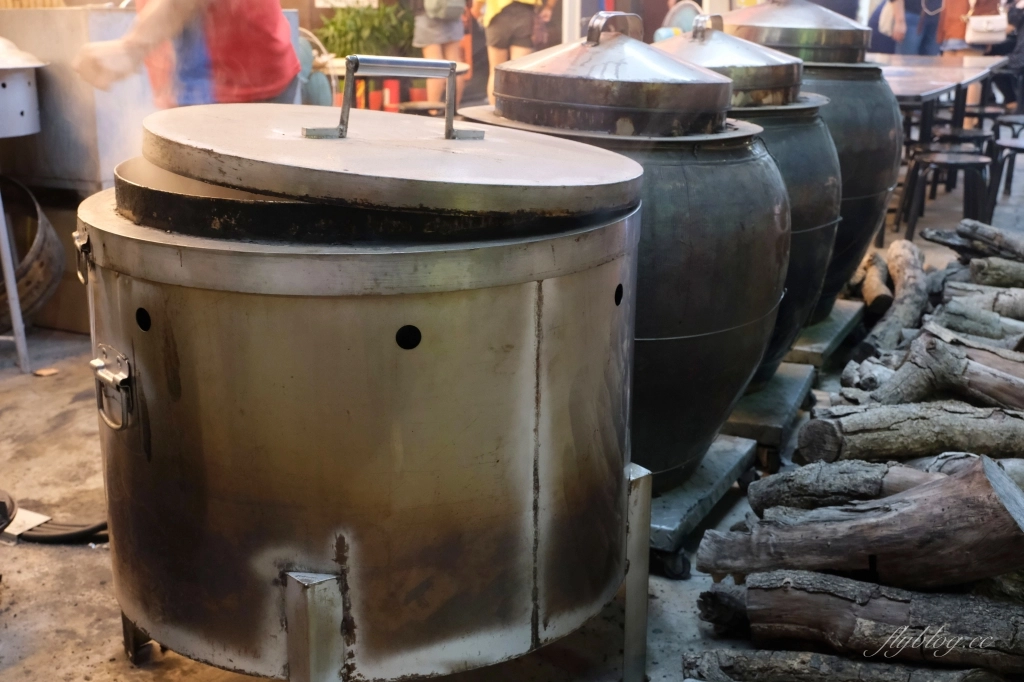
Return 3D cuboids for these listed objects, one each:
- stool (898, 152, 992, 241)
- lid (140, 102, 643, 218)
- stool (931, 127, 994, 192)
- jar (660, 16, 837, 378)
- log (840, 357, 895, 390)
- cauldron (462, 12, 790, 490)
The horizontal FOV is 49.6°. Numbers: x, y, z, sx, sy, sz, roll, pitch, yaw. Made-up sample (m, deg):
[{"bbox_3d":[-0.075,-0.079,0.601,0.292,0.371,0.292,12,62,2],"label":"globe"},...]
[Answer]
[{"bbox_3d":[1.884,-0.564,4.800,0.360,0.450,0.360,0,17,0],"label":"stool"},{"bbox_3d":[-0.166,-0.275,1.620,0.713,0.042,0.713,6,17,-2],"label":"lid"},{"bbox_3d":[2.303,-0.846,5.736,0.360,0.450,0.360,0,17,0],"label":"stool"},{"bbox_3d":[0.473,-0.354,2.784,0.685,0.879,0.685,3,17,9],"label":"jar"},{"bbox_3d":[1.064,0.089,3.167,0.110,0.100,0.280,16,23,42],"label":"log"},{"bbox_3d":[0.204,-0.188,2.291,0.717,0.936,0.717,0,17,0],"label":"cauldron"}]

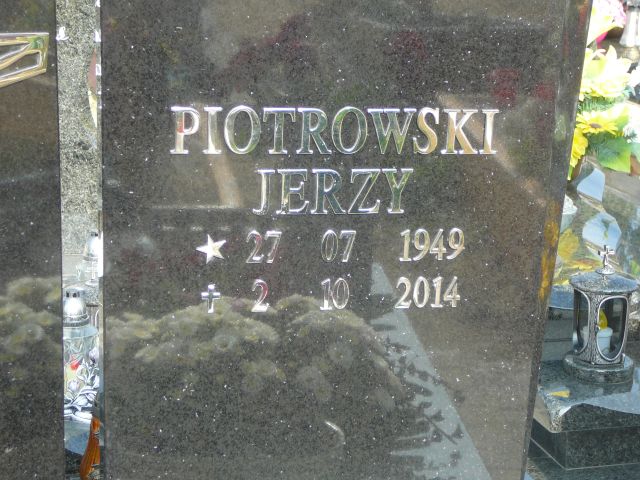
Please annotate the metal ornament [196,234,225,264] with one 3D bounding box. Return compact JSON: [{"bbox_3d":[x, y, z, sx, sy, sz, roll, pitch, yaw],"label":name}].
[{"bbox_3d":[-0.143,0.013,2.000,0.040,0.040,0.008,-1,16,-9],"label":"metal ornament"}]

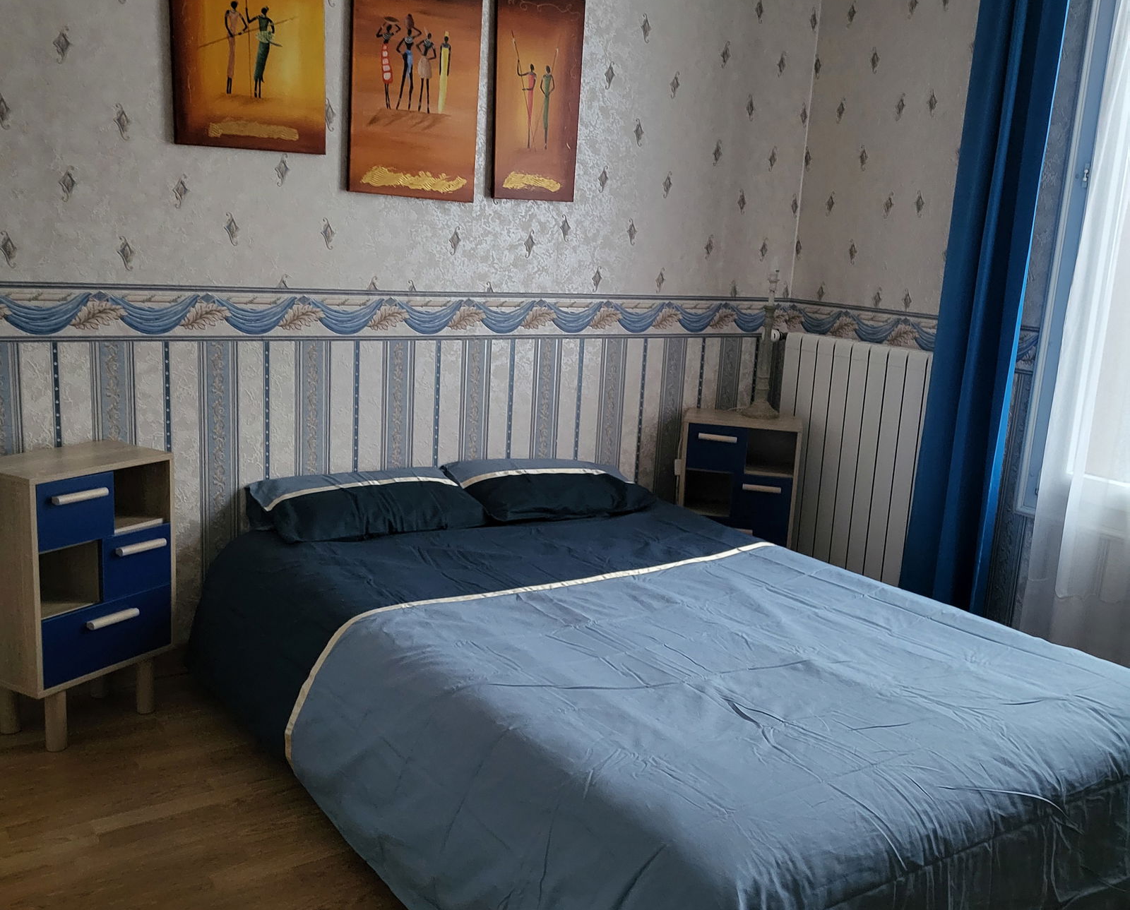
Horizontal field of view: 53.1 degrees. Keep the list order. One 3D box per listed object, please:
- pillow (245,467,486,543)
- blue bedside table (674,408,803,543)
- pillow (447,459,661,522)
[{"bbox_3d":[-0.535,0.095,3.103,0.593,0.141,0.442,-5,14,-35],"label":"pillow"},{"bbox_3d":[0.596,0.201,3.960,0.389,0.666,0.242,5,11,8],"label":"blue bedside table"},{"bbox_3d":[-0.034,0.059,3.454,0.593,0.141,0.442,-5,14,-35],"label":"pillow"}]

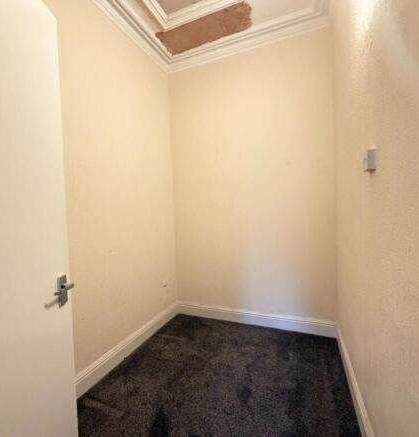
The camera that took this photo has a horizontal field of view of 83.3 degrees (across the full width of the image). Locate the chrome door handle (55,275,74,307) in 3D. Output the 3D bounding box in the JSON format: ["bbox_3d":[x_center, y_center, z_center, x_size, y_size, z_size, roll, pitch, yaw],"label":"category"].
[{"bbox_3d":[-0.515,0.264,0.824,0.052,0.113,0.125,-2,2,0],"label":"chrome door handle"}]

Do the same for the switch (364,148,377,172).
[{"bbox_3d":[0.713,-0.254,1.053,0.034,0.086,0.086,-1,2,22],"label":"switch"}]

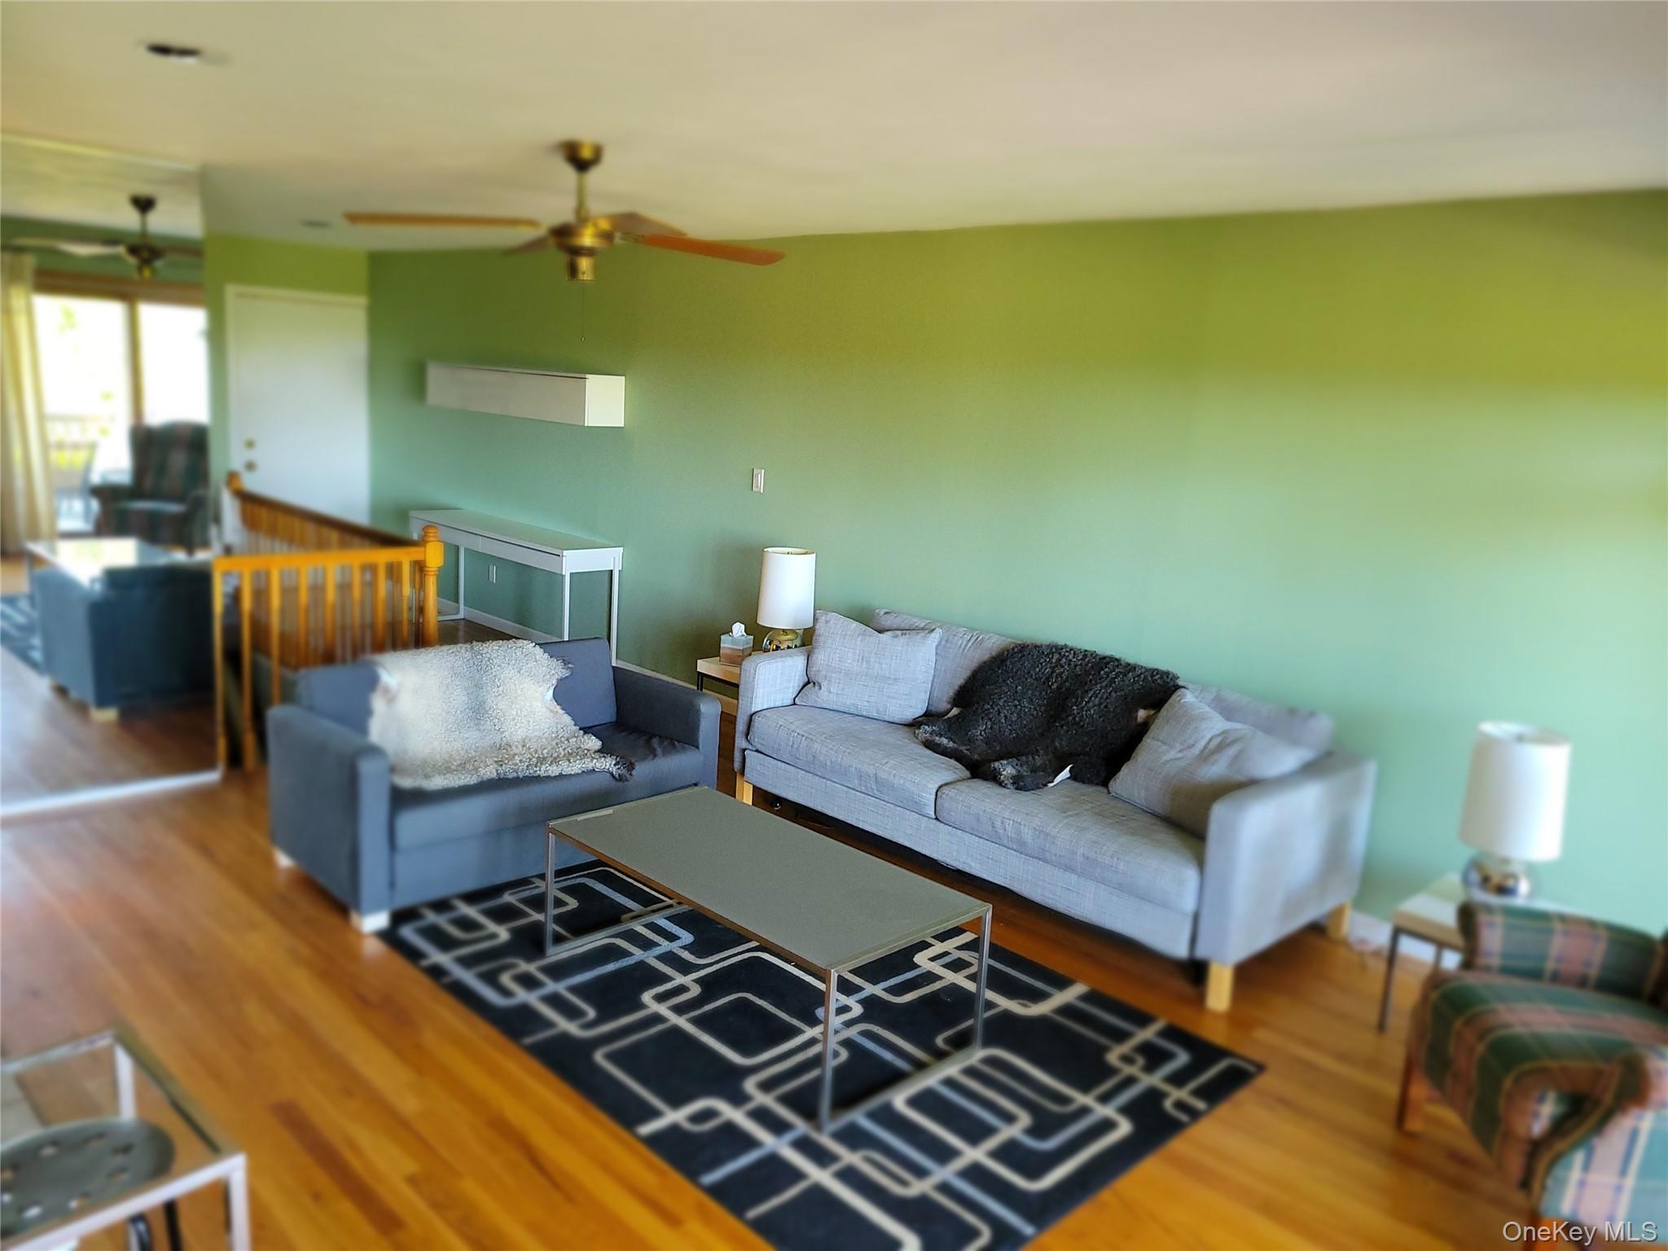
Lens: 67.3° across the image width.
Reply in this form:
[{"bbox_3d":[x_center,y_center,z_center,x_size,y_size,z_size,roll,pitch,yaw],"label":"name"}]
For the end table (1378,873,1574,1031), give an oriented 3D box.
[{"bbox_3d":[1.912,1.029,3.611,0.480,0.395,0.450,14,16,43],"label":"end table"}]

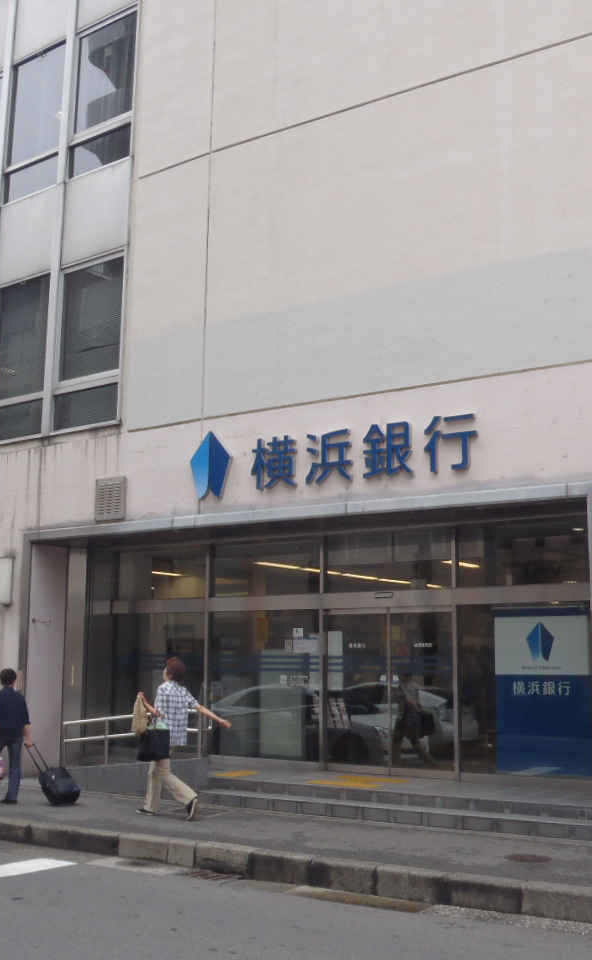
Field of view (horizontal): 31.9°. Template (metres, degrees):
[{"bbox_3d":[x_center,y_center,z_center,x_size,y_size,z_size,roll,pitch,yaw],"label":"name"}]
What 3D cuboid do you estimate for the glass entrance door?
[{"bbox_3d":[1.144,2.639,13.020,1.840,2.070,0.100,-6,-13,31],"label":"glass entrance door"}]

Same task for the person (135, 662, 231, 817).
[{"bbox_3d":[-1.158,2.643,10.750,0.760,1.630,0.620,-6,-13,33],"label":"person"}]

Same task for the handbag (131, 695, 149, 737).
[{"bbox_3d":[-1.625,2.442,10.750,0.200,0.420,0.100,-7,-13,34],"label":"handbag"}]

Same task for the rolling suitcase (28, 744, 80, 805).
[{"bbox_3d":[-2.721,3.301,11.650,0.340,0.860,0.220,15,-61,-52],"label":"rolling suitcase"}]

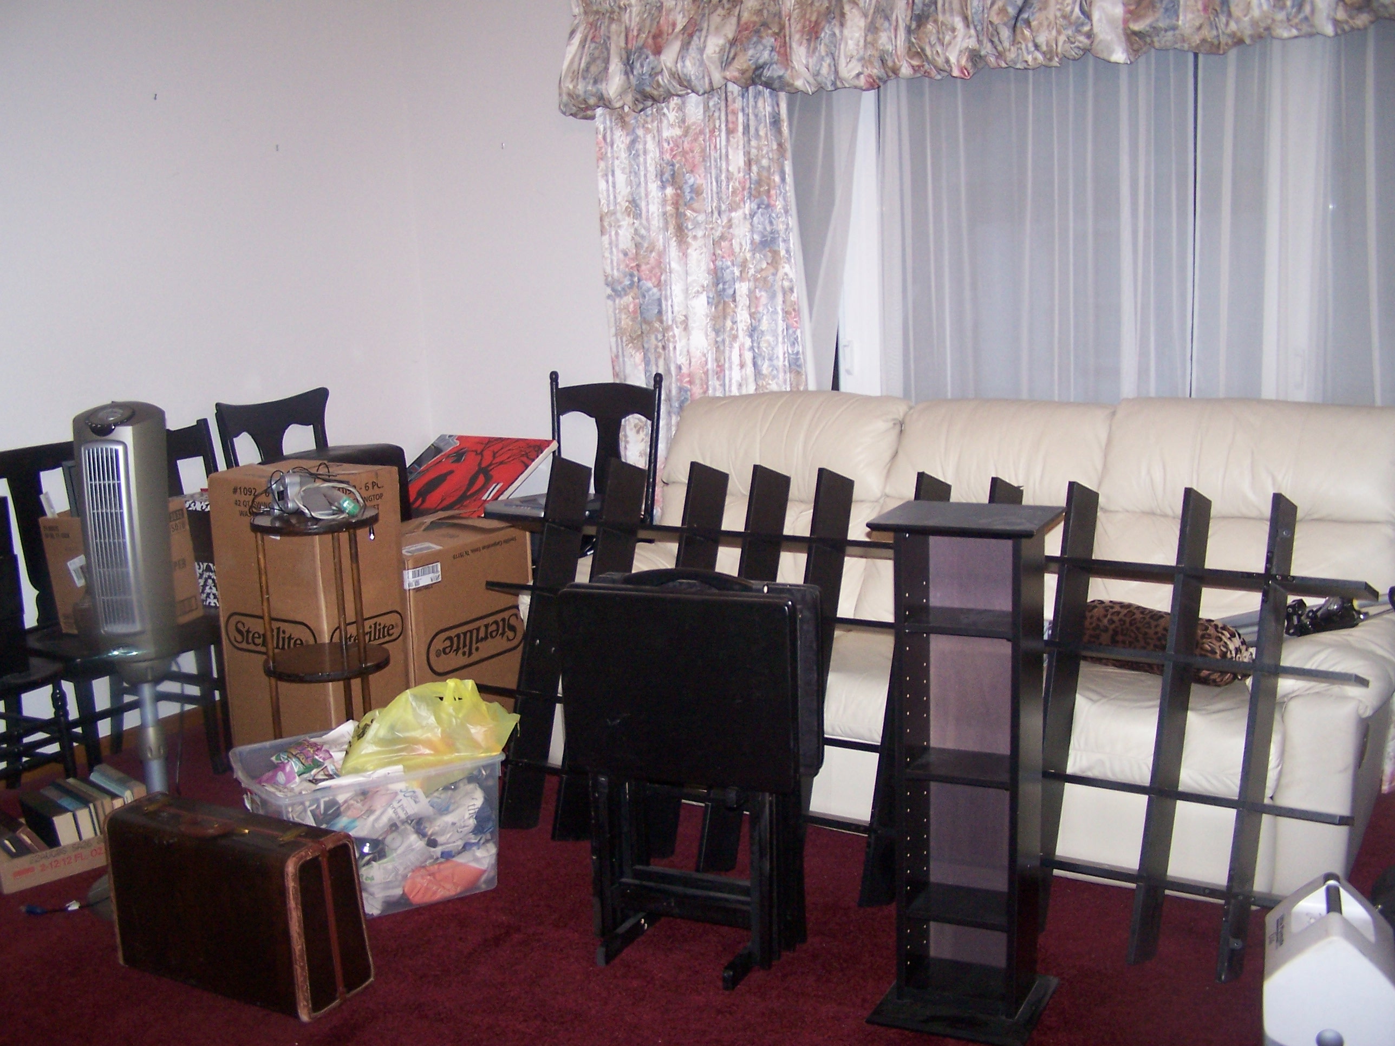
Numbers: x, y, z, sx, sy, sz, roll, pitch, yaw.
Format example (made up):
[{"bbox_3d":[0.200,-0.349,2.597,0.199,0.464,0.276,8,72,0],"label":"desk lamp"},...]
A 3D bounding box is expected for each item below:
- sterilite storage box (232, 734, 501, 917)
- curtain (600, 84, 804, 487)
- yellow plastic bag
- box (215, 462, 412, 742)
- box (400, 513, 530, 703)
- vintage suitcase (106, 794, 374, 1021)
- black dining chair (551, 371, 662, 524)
[{"bbox_3d":[-0.729,0.652,3.404,0.495,0.303,0.440,-8,12,-29],"label":"sterilite storage box"},{"bbox_3d":[0.000,-0.497,4.576,0.750,2.050,0.120,5,13,34],"label":"curtain"},{"bbox_3d":[-0.593,0.442,3.424,0.290,0.170,0.250,-8,12,-28],"label":"yellow plastic bag"},{"bbox_3d":[-1.033,0.263,4.150,0.379,0.815,0.323,5,13,34],"label":"box"},{"bbox_3d":[-0.793,0.319,4.476,0.370,0.570,0.500,5,12,32],"label":"box"},{"bbox_3d":[-0.897,0.724,2.977,0.505,0.328,0.182,4,12,30],"label":"vintage suitcase"},{"bbox_3d":[-0.360,0.052,4.707,0.440,0.985,0.460,4,12,30],"label":"black dining chair"}]

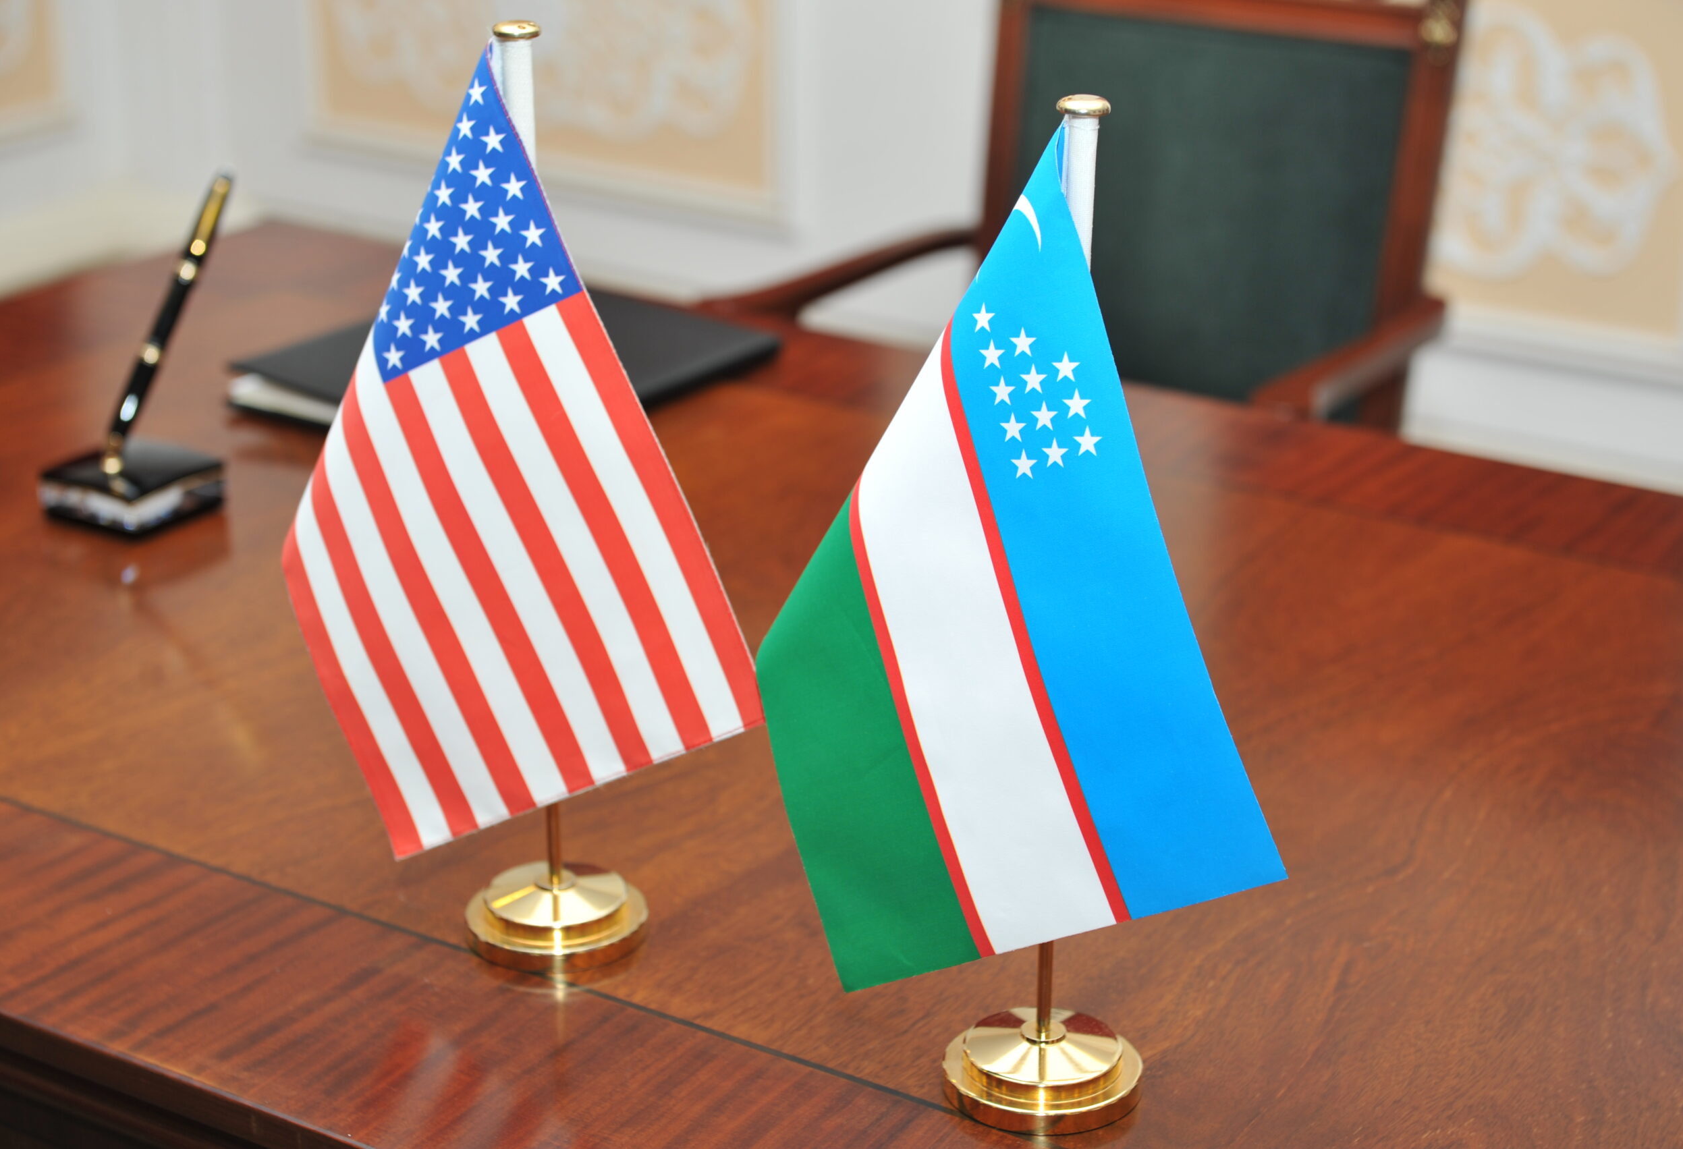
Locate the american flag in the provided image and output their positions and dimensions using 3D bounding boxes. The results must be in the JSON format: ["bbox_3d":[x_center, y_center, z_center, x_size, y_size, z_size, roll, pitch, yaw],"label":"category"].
[{"bbox_3d":[-0.140,-0.040,1.439,0.196,0.369,0.085,6,23,14],"label":"american flag"}]

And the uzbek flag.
[{"bbox_3d":[0.073,0.007,1.309,0.201,0.360,0.085,2,22,5],"label":"uzbek flag"}]

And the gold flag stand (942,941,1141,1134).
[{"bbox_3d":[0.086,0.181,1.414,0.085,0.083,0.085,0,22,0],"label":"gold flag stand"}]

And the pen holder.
[{"bbox_3d":[-0.436,-0.053,2.073,0.082,0.025,0.082,15,27,33],"label":"pen holder"}]

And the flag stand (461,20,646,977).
[{"bbox_3d":[-0.132,-0.031,1.477,0.085,0.428,0.085,0,22,0],"label":"flag stand"}]

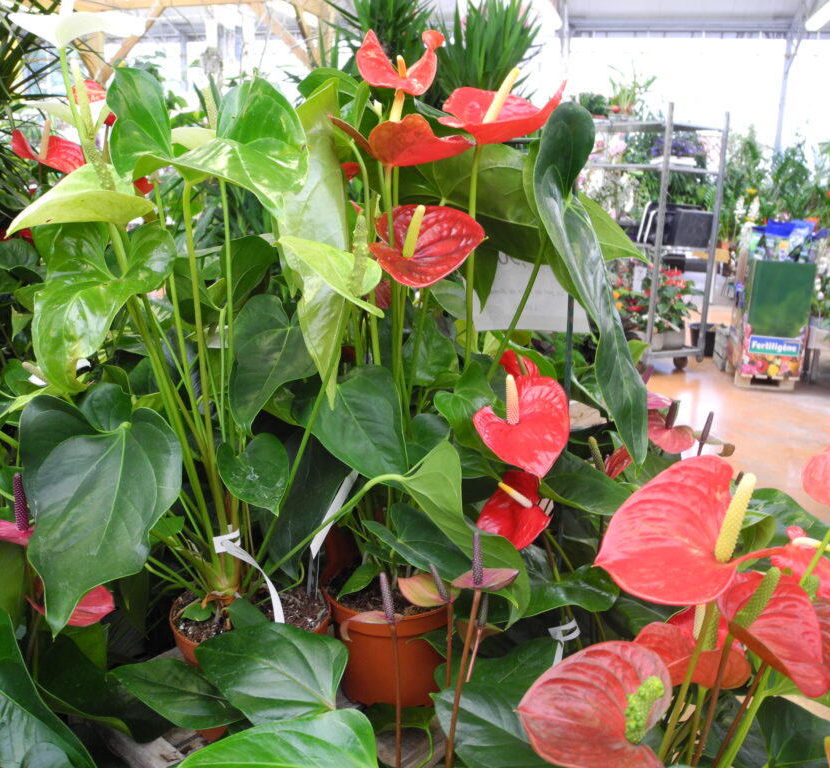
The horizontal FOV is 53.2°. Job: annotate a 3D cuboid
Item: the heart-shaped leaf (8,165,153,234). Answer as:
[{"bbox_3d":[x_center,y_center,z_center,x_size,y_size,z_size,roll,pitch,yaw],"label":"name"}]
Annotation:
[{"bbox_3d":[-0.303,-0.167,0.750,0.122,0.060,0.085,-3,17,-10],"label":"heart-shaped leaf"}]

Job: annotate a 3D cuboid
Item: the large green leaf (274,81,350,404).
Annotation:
[{"bbox_3d":[-0.122,-0.163,0.980,0.080,0.360,0.120,6,13,17],"label":"large green leaf"}]

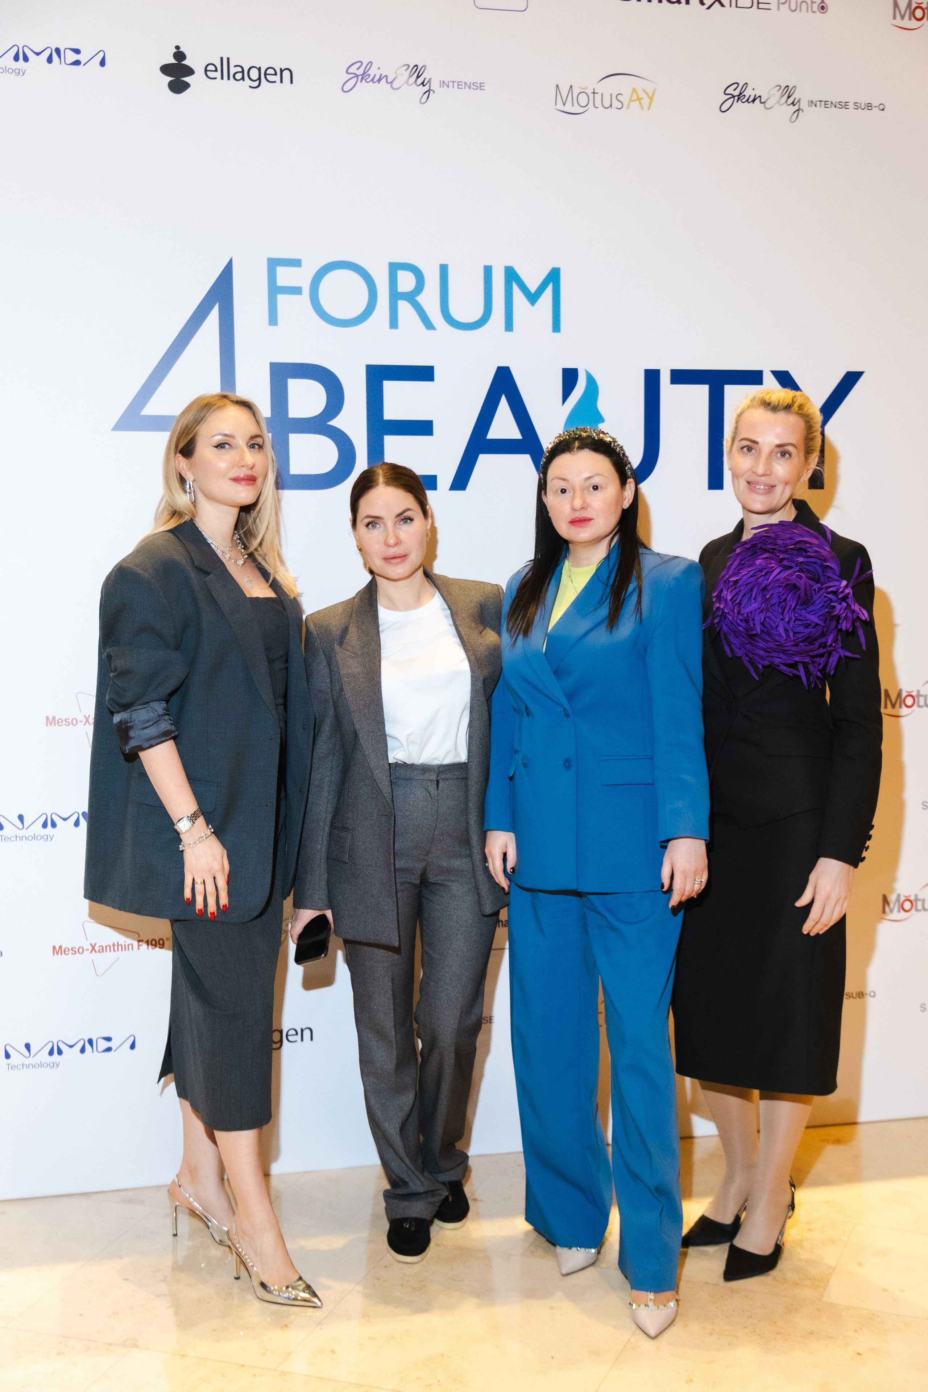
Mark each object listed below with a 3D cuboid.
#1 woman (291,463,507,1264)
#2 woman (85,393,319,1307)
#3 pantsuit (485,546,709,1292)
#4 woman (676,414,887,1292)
[{"bbox_3d":[-0.131,0.344,3.370,0.500,1.670,0.380,-2,5,-10],"label":"woman"},{"bbox_3d":[-0.517,0.297,3.255,0.510,1.790,0.480,-5,6,-40],"label":"woman"},{"bbox_3d":[0.263,0.439,3.127,0.470,1.470,0.380,1,5,22],"label":"pantsuit"},{"bbox_3d":[0.643,0.277,3.275,0.470,1.800,0.380,3,6,36],"label":"woman"}]

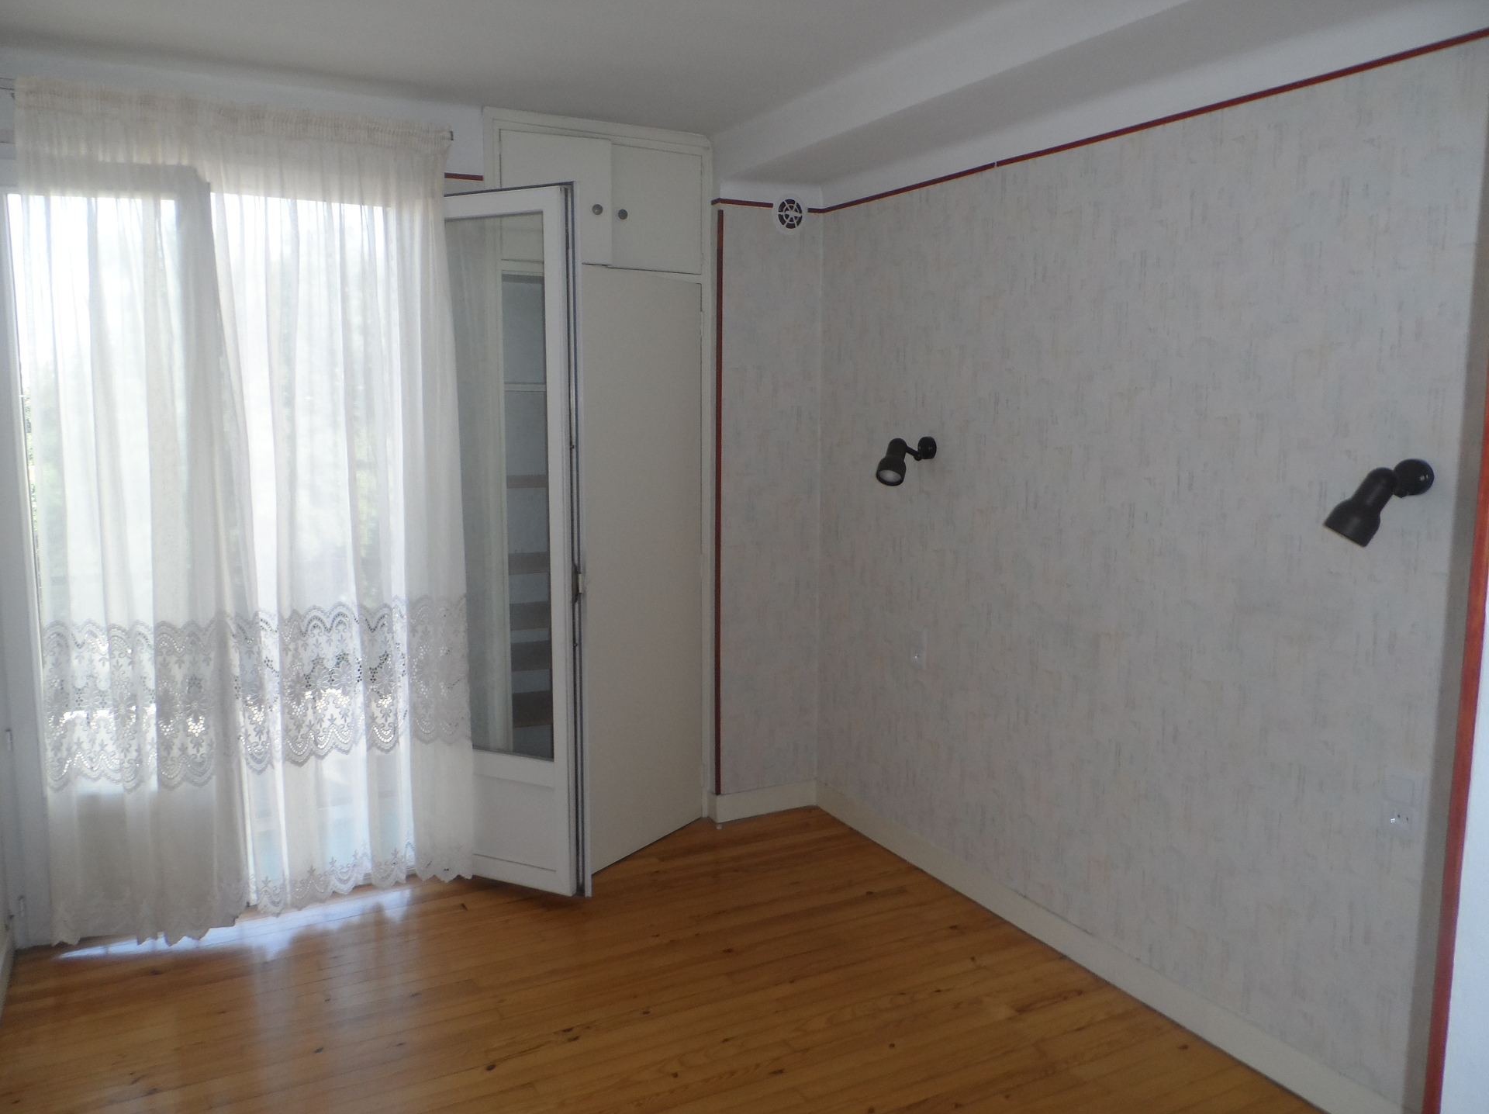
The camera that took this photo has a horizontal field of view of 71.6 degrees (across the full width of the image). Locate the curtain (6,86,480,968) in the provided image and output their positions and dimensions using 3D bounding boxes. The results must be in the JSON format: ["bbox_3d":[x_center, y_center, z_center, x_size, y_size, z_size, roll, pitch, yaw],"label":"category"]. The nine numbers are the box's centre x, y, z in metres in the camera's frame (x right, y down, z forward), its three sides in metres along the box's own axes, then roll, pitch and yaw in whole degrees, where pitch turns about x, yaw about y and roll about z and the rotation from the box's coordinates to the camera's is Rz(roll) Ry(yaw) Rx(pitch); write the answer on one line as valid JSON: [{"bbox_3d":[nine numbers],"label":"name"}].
[{"bbox_3d":[-1.399,-0.080,3.003,1.131,2.328,0.110,-3,9,-24],"label":"curtain"}]

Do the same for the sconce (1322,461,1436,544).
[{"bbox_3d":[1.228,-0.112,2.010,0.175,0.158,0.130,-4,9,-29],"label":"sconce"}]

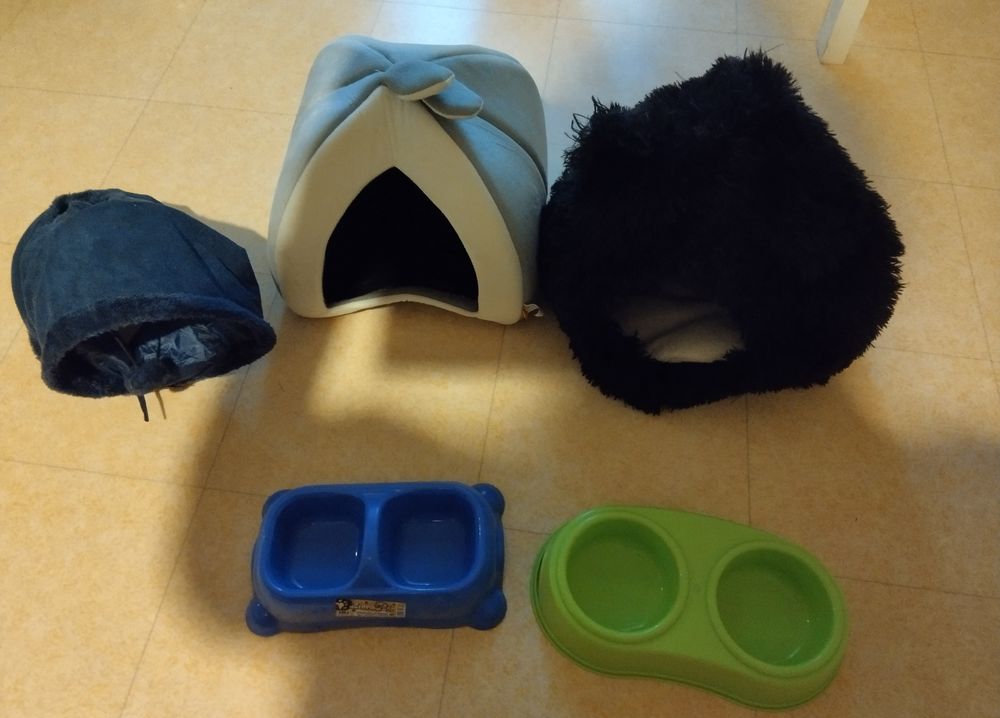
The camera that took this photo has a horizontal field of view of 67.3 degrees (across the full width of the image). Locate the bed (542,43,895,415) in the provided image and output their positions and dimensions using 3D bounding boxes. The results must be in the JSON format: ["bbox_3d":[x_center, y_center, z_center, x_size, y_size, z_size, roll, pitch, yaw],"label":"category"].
[{"bbox_3d":[0.275,-0.193,0.891,0.430,0.300,0.430,15,60,9],"label":"bed"}]

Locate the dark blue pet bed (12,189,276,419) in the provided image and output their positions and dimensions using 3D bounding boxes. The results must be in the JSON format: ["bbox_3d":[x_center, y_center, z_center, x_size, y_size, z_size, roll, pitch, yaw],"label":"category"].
[{"bbox_3d":[-0.446,-0.110,0.923,0.290,0.150,0.265,-10,59,-6],"label":"dark blue pet bed"}]

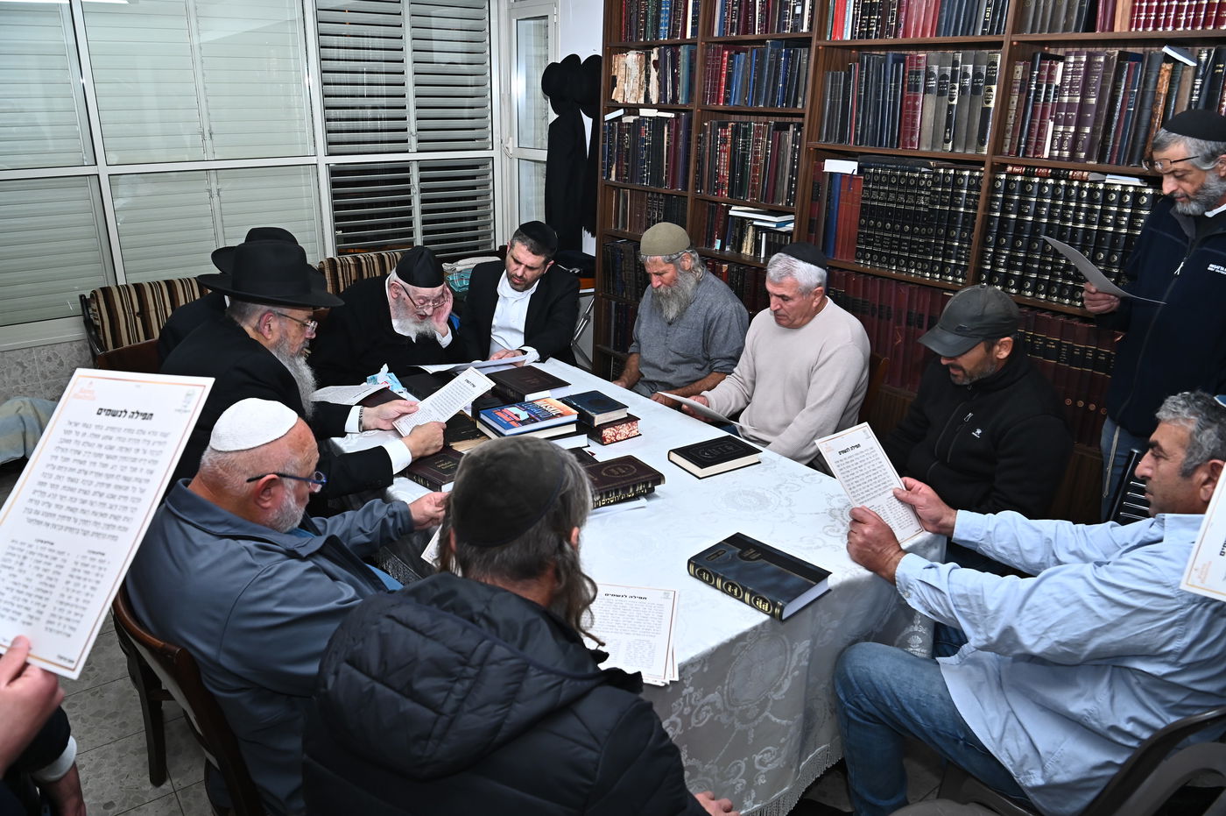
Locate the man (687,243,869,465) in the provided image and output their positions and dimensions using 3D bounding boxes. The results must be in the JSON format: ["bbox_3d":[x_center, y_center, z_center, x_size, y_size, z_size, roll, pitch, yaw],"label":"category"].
[{"bbox_3d":[0.481,0.155,2.628,0.820,1.330,0.560,-16,26,-40],"label":"man"}]

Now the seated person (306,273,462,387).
[{"bbox_3d":[-0.762,0.038,2.982,0.580,1.255,0.850,-17,27,-41],"label":"seated person"}]

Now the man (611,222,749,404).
[{"bbox_3d":[0.137,-0.012,3.086,0.580,1.320,0.800,19,26,40],"label":"man"}]

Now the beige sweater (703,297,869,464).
[{"bbox_3d":[0.565,-0.043,2.637,0.500,0.640,0.540,-16,26,-40],"label":"beige sweater"}]

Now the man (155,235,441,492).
[{"bbox_3d":[-0.839,0.223,2.305,0.820,1.360,0.570,-14,25,-37],"label":"man"}]

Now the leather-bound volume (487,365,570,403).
[{"bbox_3d":[-0.294,-0.072,2.845,0.184,0.055,0.260,-13,24,-35],"label":"leather-bound volume"}]

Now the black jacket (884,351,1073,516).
[{"bbox_3d":[1.025,0.116,2.375,0.470,0.600,0.570,-16,26,-40],"label":"black jacket"}]

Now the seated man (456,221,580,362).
[{"bbox_3d":[-0.350,-0.106,3.371,0.560,1.280,0.800,-2,20,-9],"label":"seated man"}]

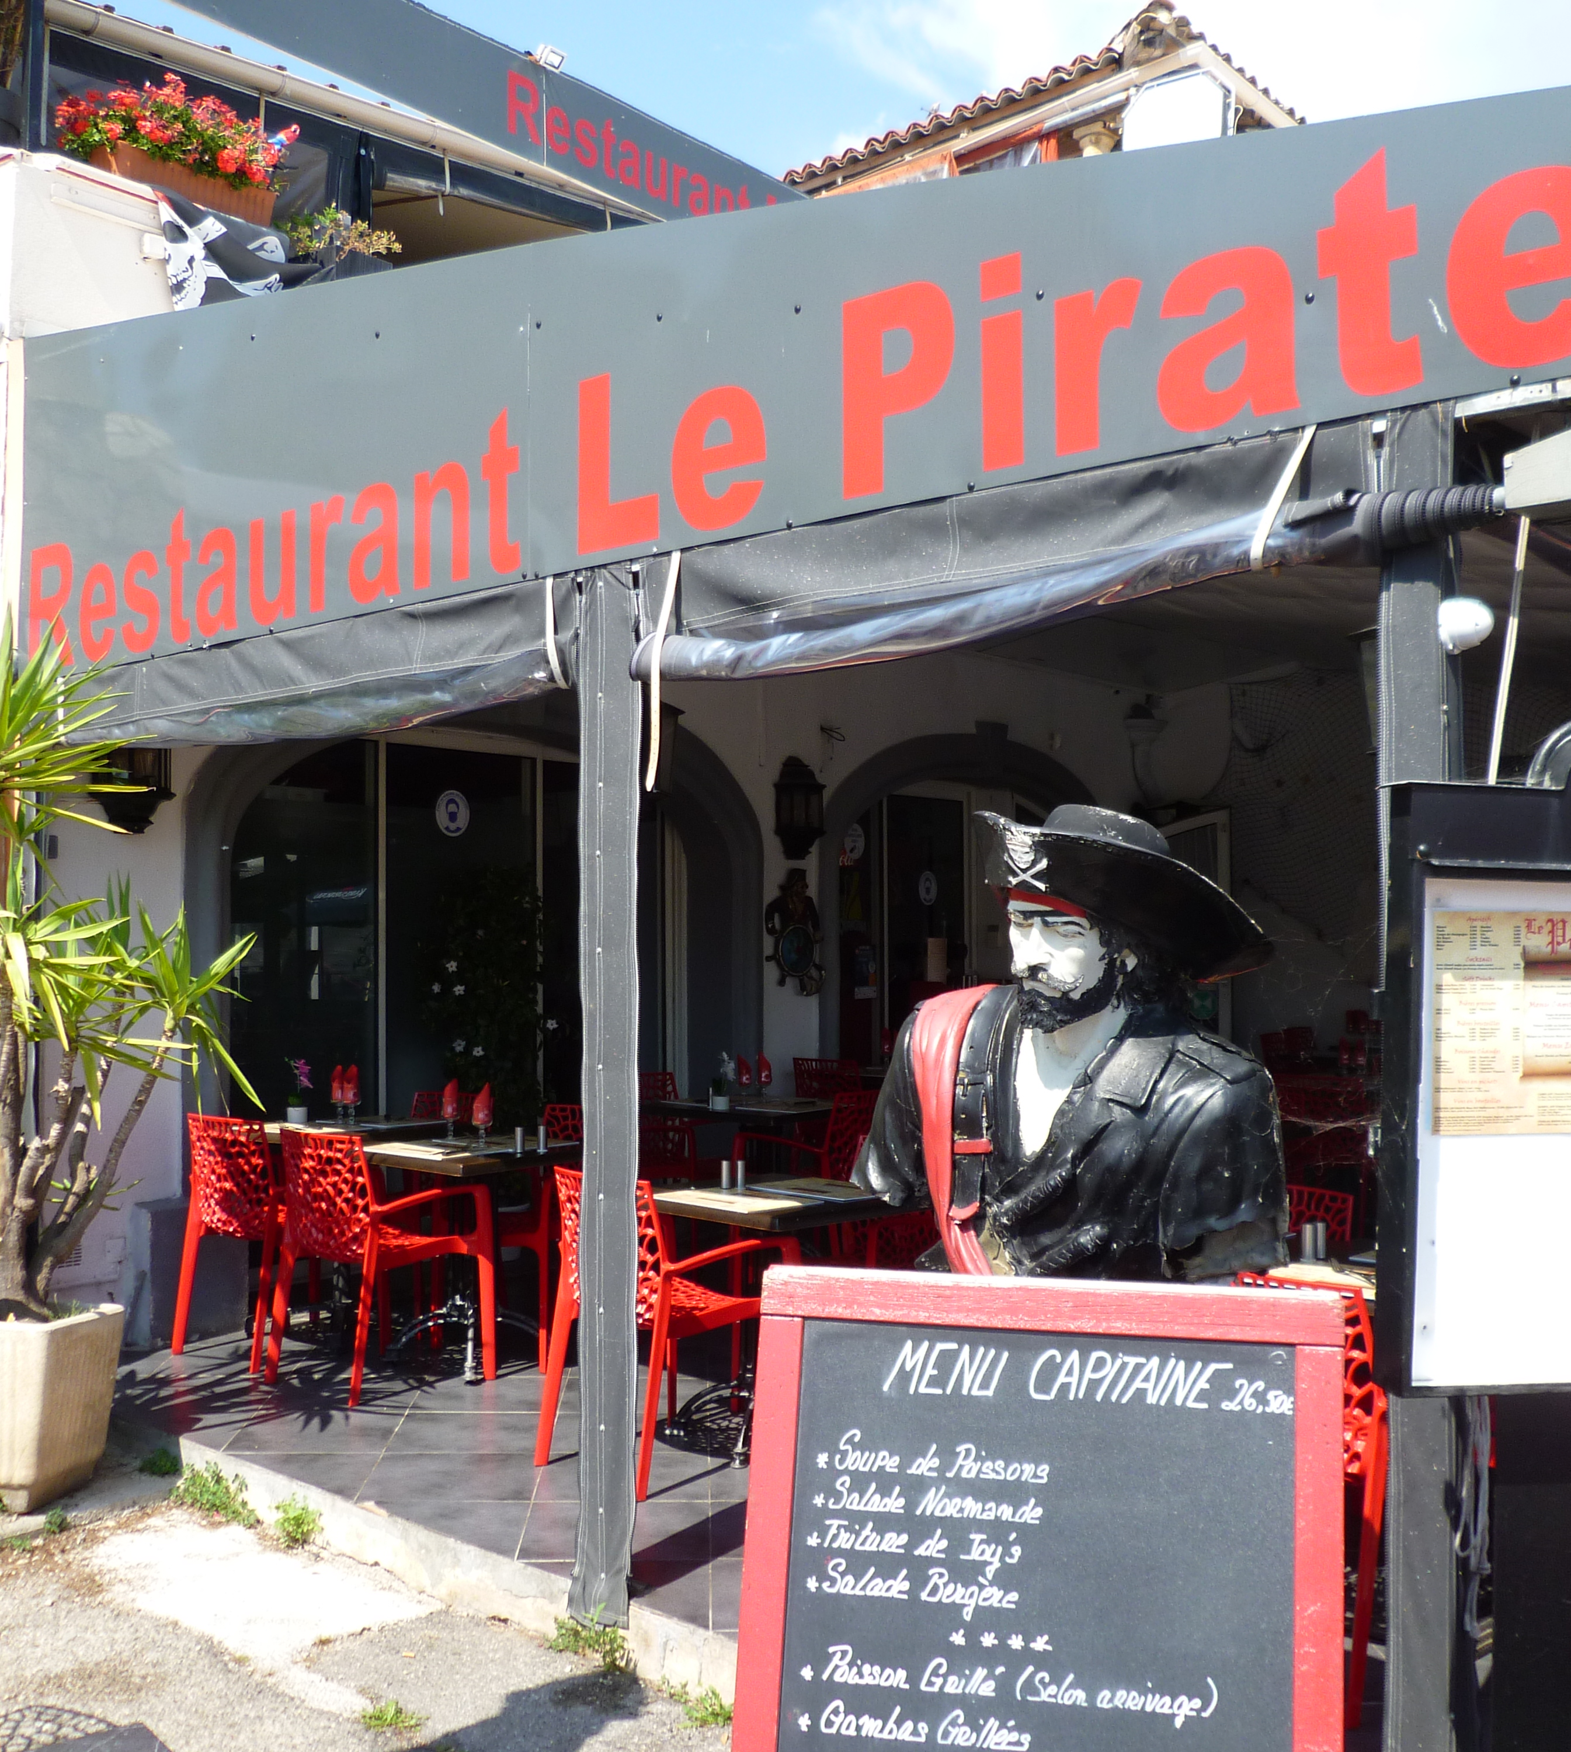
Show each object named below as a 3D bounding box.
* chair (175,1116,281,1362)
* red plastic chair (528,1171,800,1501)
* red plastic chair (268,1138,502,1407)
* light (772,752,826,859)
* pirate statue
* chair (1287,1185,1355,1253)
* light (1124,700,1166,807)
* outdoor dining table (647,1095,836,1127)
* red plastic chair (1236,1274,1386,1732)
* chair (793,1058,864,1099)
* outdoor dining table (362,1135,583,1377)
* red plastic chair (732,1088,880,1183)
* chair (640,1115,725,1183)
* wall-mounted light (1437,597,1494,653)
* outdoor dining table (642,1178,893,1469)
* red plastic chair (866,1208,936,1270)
[{"bbox_3d":[-1.748,1.227,6.536,0.580,0.820,0.560,-1,-2,39],"label":"chair"},{"bbox_3d":[-0.328,1.203,5.195,0.560,0.820,0.580,2,-2,-45],"label":"red plastic chair"},{"bbox_3d":[-1.320,1.212,6.072,0.580,0.815,0.550,-1,-1,40],"label":"red plastic chair"},{"bbox_3d":[0.067,-0.332,9.175,0.200,0.520,0.250,-1,-2,43],"label":"light"},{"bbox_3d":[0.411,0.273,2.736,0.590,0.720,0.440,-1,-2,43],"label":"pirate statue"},{"bbox_3d":[1.090,1.187,4.502,0.580,0.815,0.550,-1,-1,36],"label":"chair"},{"bbox_3d":[2.300,-0.785,12.064,0.260,0.680,0.270,-1,-1,42],"label":"light"},{"bbox_3d":[-0.120,1.280,7.641,0.700,0.730,0.600,-1,-1,33],"label":"outdoor dining table"},{"bbox_3d":[1.089,1.178,3.824,0.560,0.820,0.580,2,-2,-45],"label":"red plastic chair"},{"bbox_3d":[0.336,1.258,8.901,0.580,0.815,0.550,-1,-1,37],"label":"chair"},{"bbox_3d":[-1.052,1.276,6.397,0.700,0.725,0.700,-1,-2,43],"label":"outdoor dining table"},{"bbox_3d":[0.170,1.234,7.421,0.550,0.815,0.580,-1,-1,44],"label":"red plastic chair"},{"bbox_3d":[-0.422,1.286,8.278,0.560,0.820,0.580,-1,-2,33],"label":"chair"},{"bbox_3d":[1.055,-0.390,2.933,0.085,0.087,0.070,-1,-2,40],"label":"wall-mounted light"},{"bbox_3d":[-0.052,1.257,5.352,0.700,0.725,0.700,-1,-2,44],"label":"outdoor dining table"},{"bbox_3d":[0.190,1.205,5.601,0.580,0.815,0.550,-1,-1,44],"label":"red plastic chair"}]

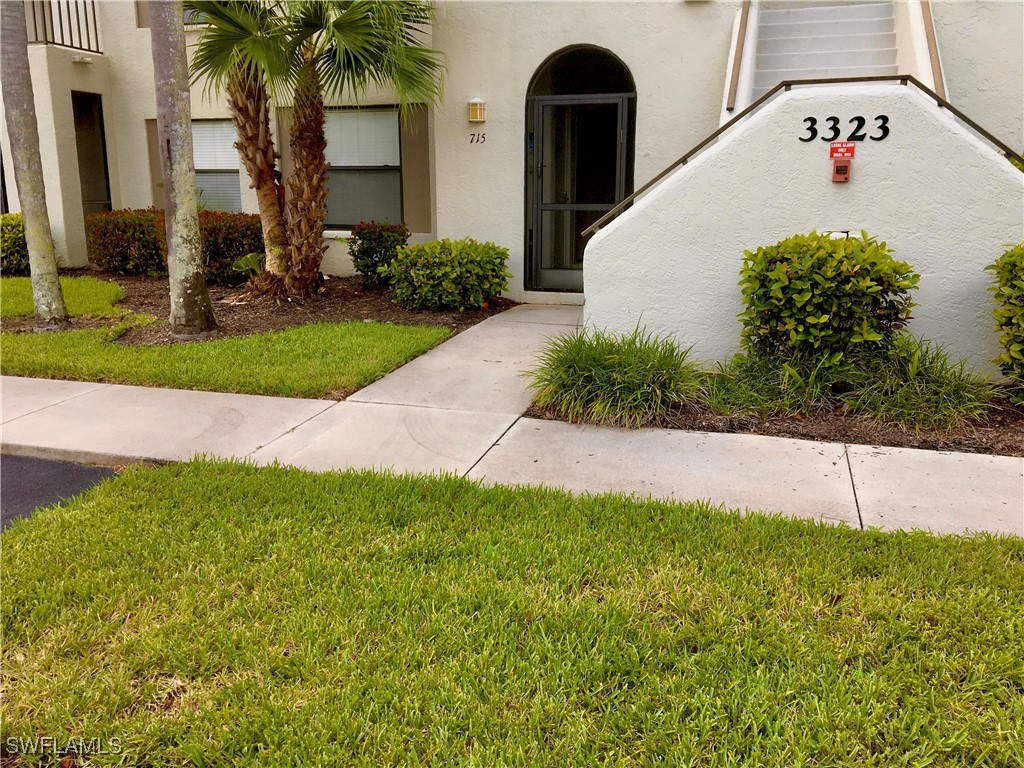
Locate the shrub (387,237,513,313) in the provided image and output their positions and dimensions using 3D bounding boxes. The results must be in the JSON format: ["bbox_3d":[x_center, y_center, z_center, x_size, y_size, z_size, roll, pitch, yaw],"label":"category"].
[{"bbox_3d":[-0.649,-1.205,9.341,1.094,0.701,0.718,4,16,17],"label":"shrub"}]

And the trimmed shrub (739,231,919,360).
[{"bbox_3d":[2.043,-0.452,5.650,1.027,0.960,0.852,4,16,17],"label":"trimmed shrub"}]

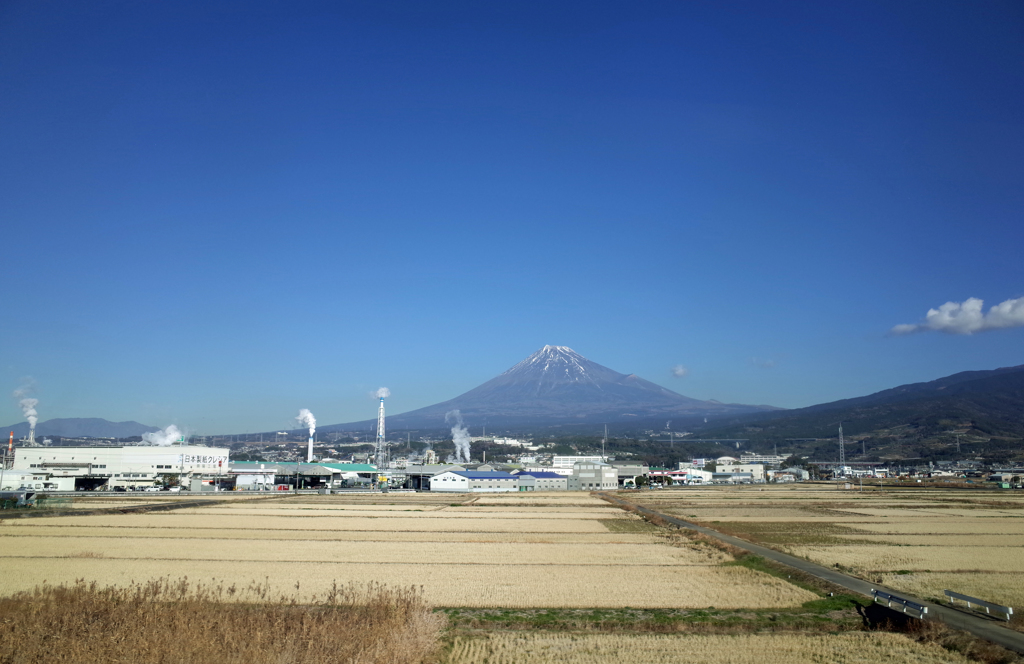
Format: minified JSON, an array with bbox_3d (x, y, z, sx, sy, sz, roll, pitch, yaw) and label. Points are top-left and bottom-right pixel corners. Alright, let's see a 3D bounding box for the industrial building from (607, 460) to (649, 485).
[{"bbox_3d":[54.680,66.190,368.750,15.200,12.050,14.880,-3,-10,20],"label":"industrial building"}]

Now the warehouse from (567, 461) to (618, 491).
[{"bbox_3d":[35.260,62.110,343.690,16.410,11.560,14.540,-7,-12,35],"label":"warehouse"}]

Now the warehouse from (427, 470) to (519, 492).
[{"bbox_3d":[-14.180,58.080,309.470,20.930,7.360,27.080,-9,-14,43],"label":"warehouse"}]

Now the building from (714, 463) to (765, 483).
[{"bbox_3d":[139.490,87.200,486.090,25.000,10.830,18.610,-4,-11,25],"label":"building"}]

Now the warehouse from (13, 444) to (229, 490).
[{"bbox_3d":[-148.850,52.760,307.430,65.230,15.430,37.340,-1,-10,10],"label":"warehouse"}]

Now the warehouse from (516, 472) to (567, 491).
[{"bbox_3d":[10.640,60.100,319.840,14.600,7.160,19.560,-9,-14,43],"label":"warehouse"}]

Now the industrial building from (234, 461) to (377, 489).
[{"bbox_3d":[-86.080,60.160,334.810,52.760,10.800,32.000,-1,-10,5],"label":"industrial building"}]

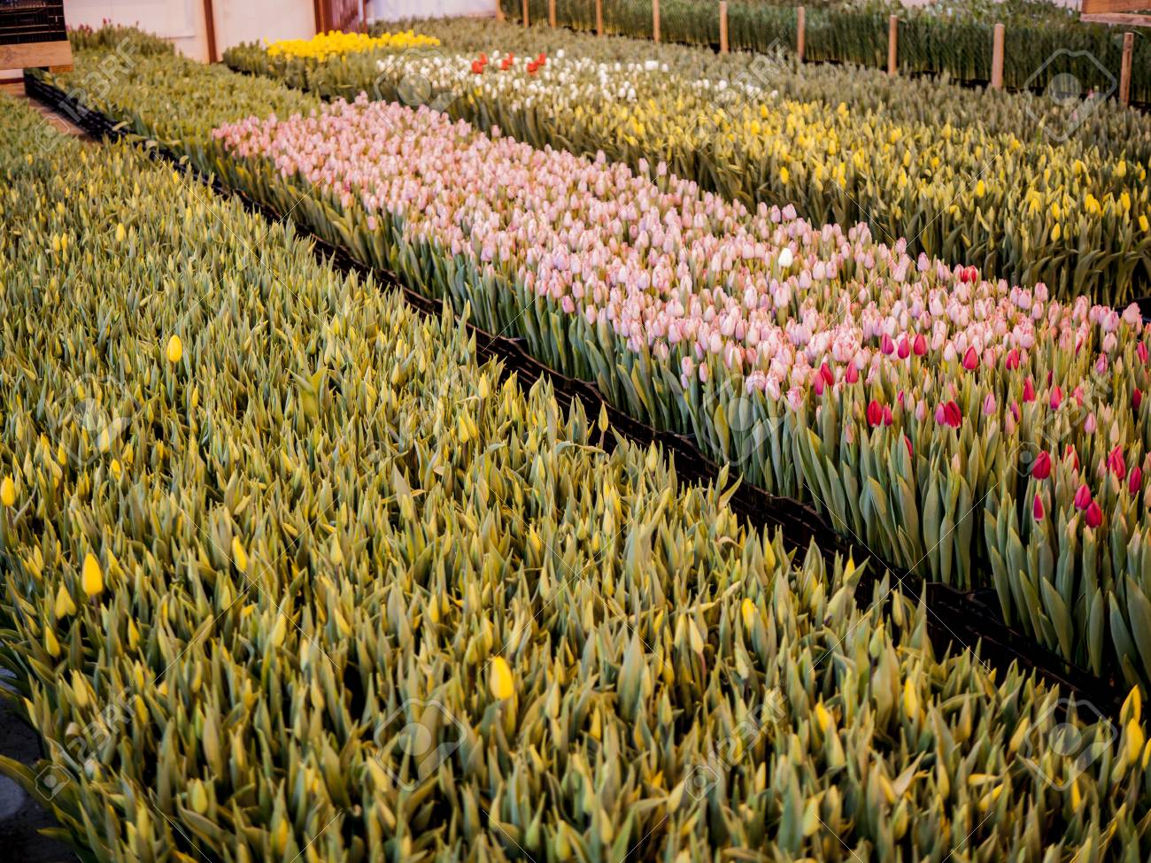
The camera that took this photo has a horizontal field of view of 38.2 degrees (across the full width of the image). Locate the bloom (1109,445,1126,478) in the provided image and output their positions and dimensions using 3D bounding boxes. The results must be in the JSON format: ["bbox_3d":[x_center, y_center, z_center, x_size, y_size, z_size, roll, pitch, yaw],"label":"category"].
[{"bbox_3d":[1.121,0.063,3.440,0.036,0.067,0.036,5,18,18],"label":"bloom"}]

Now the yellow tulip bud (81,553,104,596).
[{"bbox_3d":[-0.761,0.225,2.620,0.034,0.068,0.034,-6,18,-17],"label":"yellow tulip bud"}]

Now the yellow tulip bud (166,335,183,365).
[{"bbox_3d":[-0.954,-0.197,3.958,0.036,0.063,0.036,-2,18,-13],"label":"yellow tulip bud"}]

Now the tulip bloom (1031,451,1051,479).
[{"bbox_3d":[0.907,0.067,3.239,0.034,0.054,0.034,9,18,16],"label":"tulip bloom"}]

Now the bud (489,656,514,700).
[{"bbox_3d":[-0.101,0.336,2.262,0.032,0.060,0.032,-6,17,-3],"label":"bud"}]

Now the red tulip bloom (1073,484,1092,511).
[{"bbox_3d":[0.995,0.129,3.260,0.034,0.053,0.034,5,18,17],"label":"red tulip bloom"}]

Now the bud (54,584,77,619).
[{"bbox_3d":[-0.782,0.261,2.550,0.034,0.054,0.034,-6,18,-18],"label":"bud"}]

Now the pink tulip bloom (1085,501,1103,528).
[{"bbox_3d":[0.988,0.159,3.170,0.033,0.052,0.033,5,18,17],"label":"pink tulip bloom"}]

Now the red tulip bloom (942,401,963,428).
[{"bbox_3d":[0.856,-0.038,3.780,0.041,0.060,0.041,3,18,13],"label":"red tulip bloom"}]

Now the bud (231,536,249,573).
[{"bbox_3d":[-0.562,0.204,2.779,0.022,0.060,0.022,-13,17,-12],"label":"bud"}]

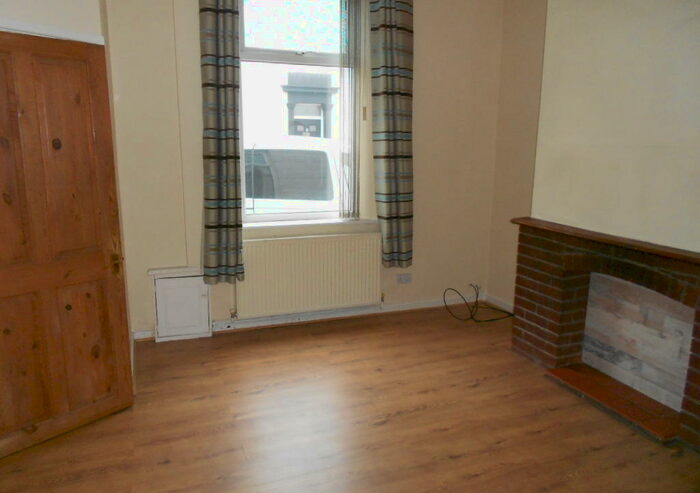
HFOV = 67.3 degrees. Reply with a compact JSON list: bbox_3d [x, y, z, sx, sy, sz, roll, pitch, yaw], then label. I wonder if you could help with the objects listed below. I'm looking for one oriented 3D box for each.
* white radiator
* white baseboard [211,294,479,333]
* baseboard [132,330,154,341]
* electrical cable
[{"bbox_3d":[-0.318,0.221,4.236,1.184,0.614,0.085,-4,12,-21],"label":"white radiator"},{"bbox_3d":[0.076,0.548,4.503,2.428,0.067,0.020,-4,12,-21],"label":"white baseboard"},{"bbox_3d":[-1.530,0.655,3.906,0.146,0.063,0.020,-4,12,-21],"label":"baseboard"},{"bbox_3d":[1.100,0.470,4.517,0.576,0.248,0.358,-4,12,-21],"label":"electrical cable"}]

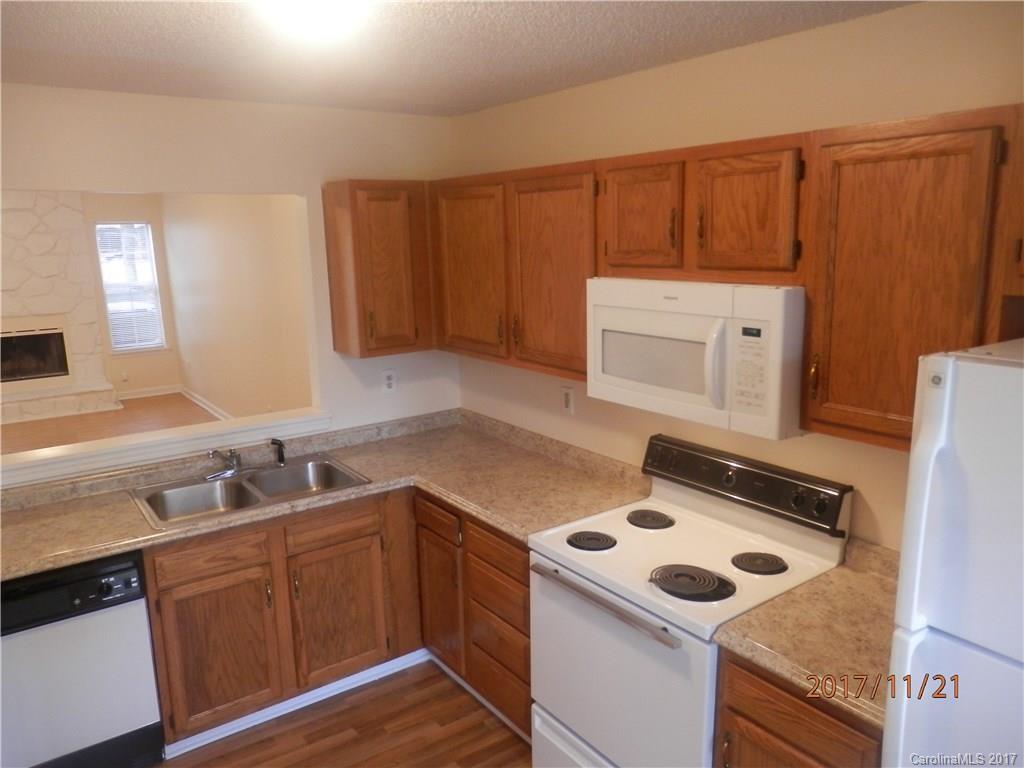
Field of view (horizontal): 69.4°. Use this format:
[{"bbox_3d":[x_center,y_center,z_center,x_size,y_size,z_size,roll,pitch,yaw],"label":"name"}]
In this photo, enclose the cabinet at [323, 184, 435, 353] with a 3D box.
[{"bbox_3d":[-0.596,-0.525,3.363,0.380,0.750,0.322,-9,14,-35],"label":"cabinet"}]

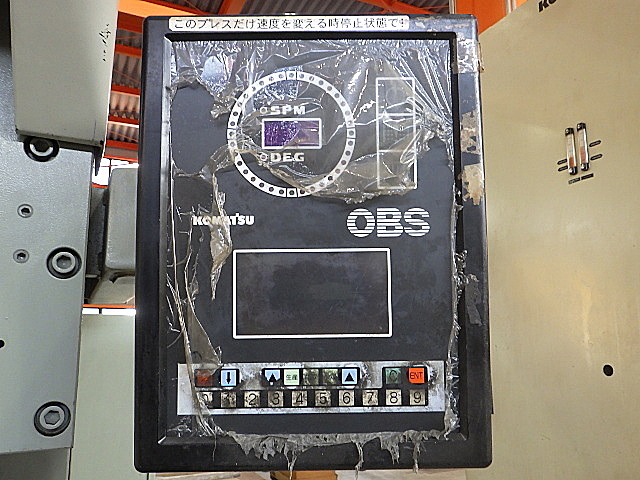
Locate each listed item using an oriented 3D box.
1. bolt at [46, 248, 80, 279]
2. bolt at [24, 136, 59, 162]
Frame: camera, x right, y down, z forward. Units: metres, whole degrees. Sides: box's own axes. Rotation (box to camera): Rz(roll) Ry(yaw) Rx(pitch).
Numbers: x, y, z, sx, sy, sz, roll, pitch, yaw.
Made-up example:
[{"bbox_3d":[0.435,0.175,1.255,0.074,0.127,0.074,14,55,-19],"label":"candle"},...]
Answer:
[{"bbox_3d":[-0.298,0.028,0.604,0.036,0.036,0.021,5,-9,-29],"label":"bolt"},{"bbox_3d":[-0.326,-0.108,0.607,0.036,0.036,0.021,5,-9,-29],"label":"bolt"}]

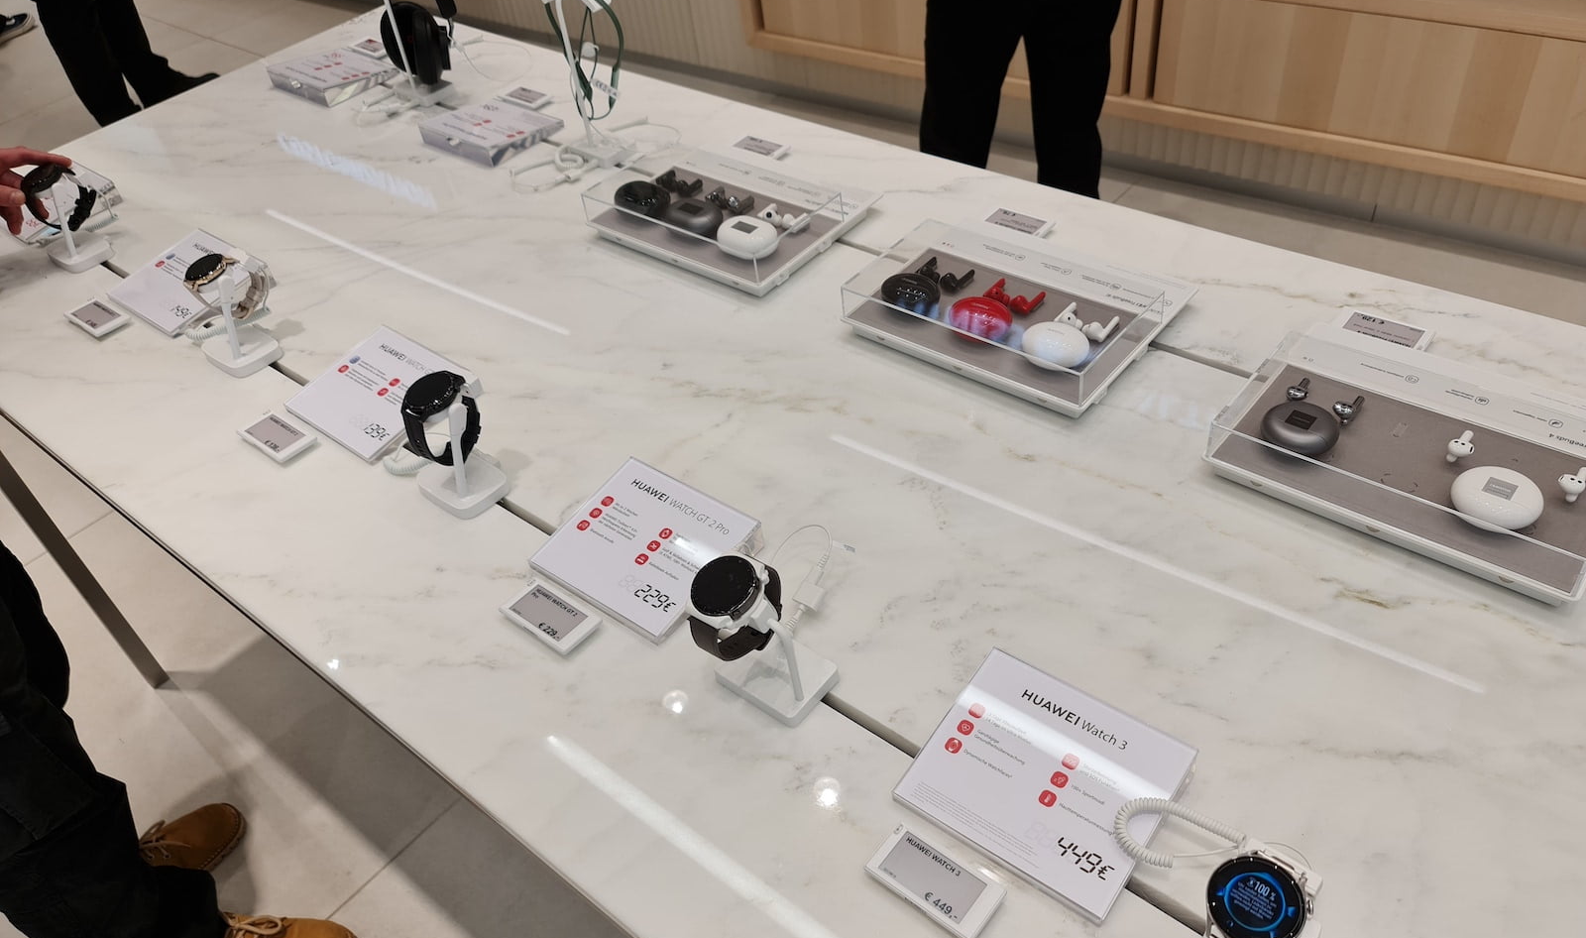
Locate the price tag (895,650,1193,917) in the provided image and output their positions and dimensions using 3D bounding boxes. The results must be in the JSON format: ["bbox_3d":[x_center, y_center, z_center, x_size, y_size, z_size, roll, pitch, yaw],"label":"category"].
[{"bbox_3d":[0.160,0.197,0.734,0.147,0.031,0.124,26,52,31],"label":"price tag"}]

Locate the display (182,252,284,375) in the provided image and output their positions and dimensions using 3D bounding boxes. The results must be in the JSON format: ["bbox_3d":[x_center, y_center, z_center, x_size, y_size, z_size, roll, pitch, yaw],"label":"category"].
[{"bbox_3d":[-0.585,-0.169,1.194,0.095,0.103,0.079,26,52,31],"label":"display"}]

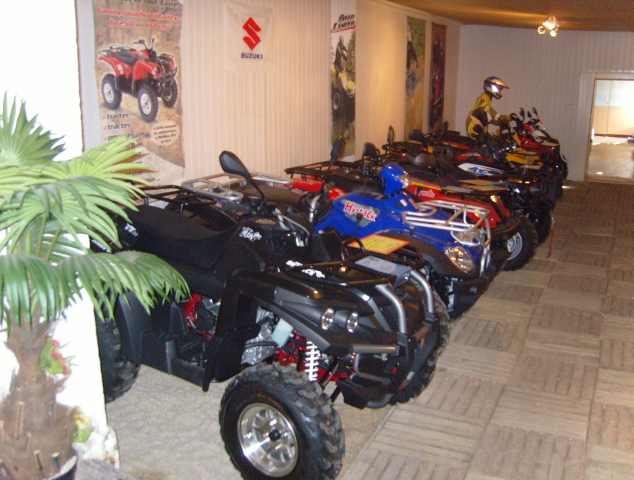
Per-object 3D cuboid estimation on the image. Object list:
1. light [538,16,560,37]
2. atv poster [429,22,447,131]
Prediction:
[{"bbox_3d":[3.112,-2.870,8.700,0.300,0.250,0.300,6,15,25],"label":"light"},{"bbox_3d":[1.906,-2.538,10.183,0.020,1.629,0.847,6,15,25],"label":"atv poster"}]

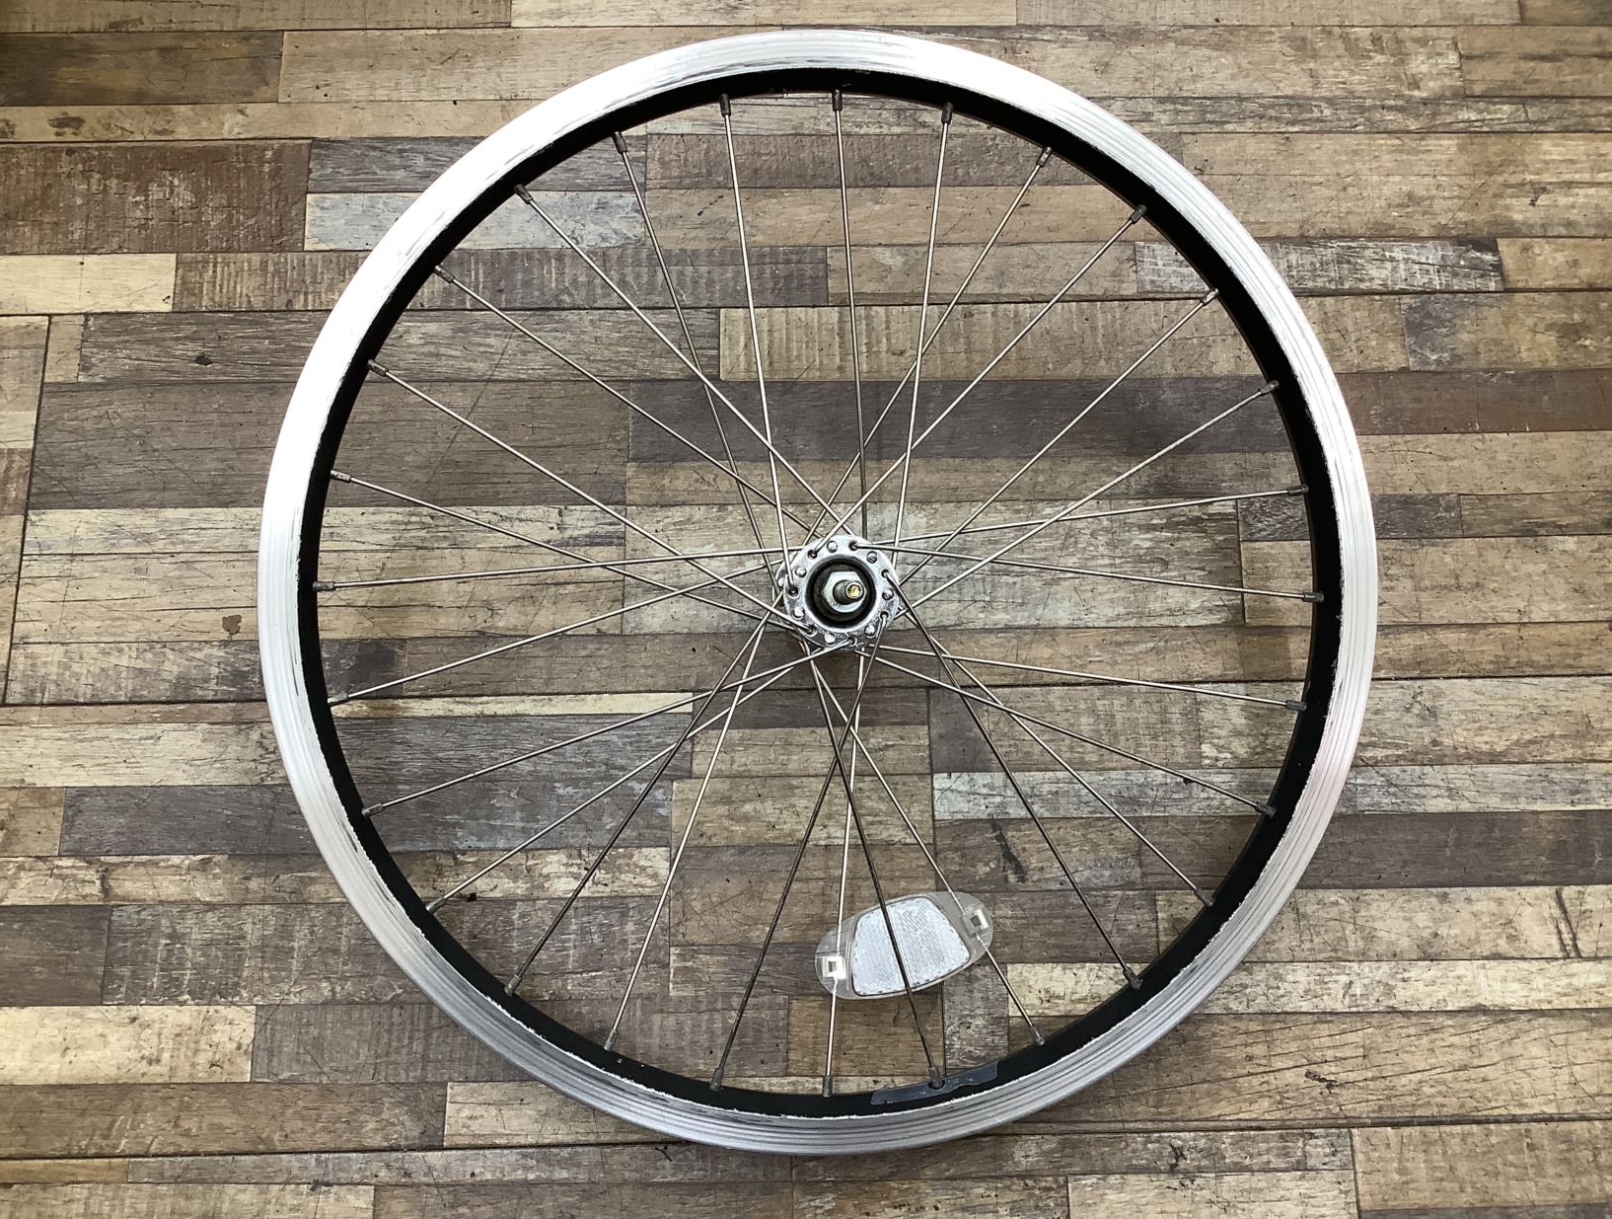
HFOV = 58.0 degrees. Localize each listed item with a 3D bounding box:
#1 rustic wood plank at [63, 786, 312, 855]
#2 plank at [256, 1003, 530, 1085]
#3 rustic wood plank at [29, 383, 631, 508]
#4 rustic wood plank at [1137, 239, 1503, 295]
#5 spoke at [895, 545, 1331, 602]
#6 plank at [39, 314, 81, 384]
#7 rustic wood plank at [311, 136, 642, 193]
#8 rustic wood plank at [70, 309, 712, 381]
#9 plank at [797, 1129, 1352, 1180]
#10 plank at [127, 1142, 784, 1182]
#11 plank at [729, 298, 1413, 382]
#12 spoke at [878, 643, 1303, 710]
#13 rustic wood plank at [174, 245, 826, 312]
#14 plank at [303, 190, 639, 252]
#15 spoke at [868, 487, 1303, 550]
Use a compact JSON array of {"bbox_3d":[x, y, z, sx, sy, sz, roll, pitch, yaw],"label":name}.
[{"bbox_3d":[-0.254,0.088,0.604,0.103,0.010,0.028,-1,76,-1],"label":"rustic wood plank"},{"bbox_3d":[-0.168,0.178,0.599,0.115,0.012,0.030,-1,76,-1],"label":"plank"},{"bbox_3d":[-0.214,-0.073,0.662,0.266,0.012,0.060,-1,76,-1],"label":"rustic wood plank"},{"bbox_3d":[0.234,-0.155,0.668,0.167,0.010,0.027,-1,76,-1],"label":"rustic wood plank"},{"bbox_3d":[0.114,-0.013,0.553,0.187,0.004,0.004,5,89,-14],"label":"spoke"},{"bbox_3d":[-0.334,-0.116,0.656,0.015,0.006,0.033,-1,75,-1],"label":"plank"},{"bbox_3d":[-0.151,-0.204,0.676,0.154,0.010,0.028,-1,76,-1],"label":"rustic wood plank"},{"bbox_3d":[-0.182,-0.117,0.657,0.287,0.006,0.034,-1,75,-1],"label":"rustic wood plank"},{"bbox_3d":[0.105,0.215,0.577,0.220,0.010,0.016,-1,76,-1],"label":"plank"},{"bbox_3d":[-0.134,0.217,0.569,0.258,0.006,0.013,-1,75,-1],"label":"plank"},{"bbox_3d":[0.117,-0.122,0.661,0.311,0.006,0.037,-1,75,-1],"label":"plank"},{"bbox_3d":[0.103,0.026,0.600,0.202,0.005,0.004,8,90,6],"label":"spoke"},{"bbox_3d":[-0.138,-0.148,0.663,0.295,0.010,0.029,-1,76,-1],"label":"rustic wood plank"},{"bbox_3d":[-0.155,-0.182,0.691,0.158,0.012,0.030,-1,76,-1],"label":"plank"},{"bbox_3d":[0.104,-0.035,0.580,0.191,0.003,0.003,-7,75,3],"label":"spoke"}]

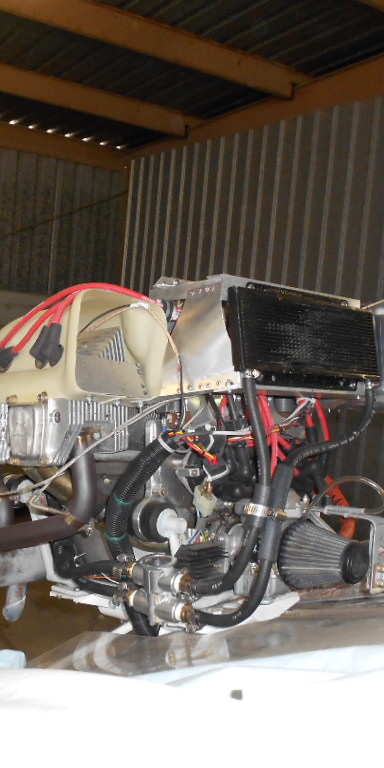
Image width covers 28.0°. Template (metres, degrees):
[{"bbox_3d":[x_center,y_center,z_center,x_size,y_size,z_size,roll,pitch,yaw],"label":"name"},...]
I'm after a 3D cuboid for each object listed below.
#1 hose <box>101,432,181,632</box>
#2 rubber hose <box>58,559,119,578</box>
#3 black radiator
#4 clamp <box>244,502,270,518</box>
[{"bbox_3d":[-0.064,0.189,0.960,0.075,0.235,0.055,-1,-6,-27],"label":"hose"},{"bbox_3d":[-0.124,0.222,0.925,0.100,0.018,0.018,-18,-12,39],"label":"rubber hose"},{"bbox_3d":[0.159,-0.059,1.070,0.036,0.130,0.335,-9,-7,42],"label":"black radiator"},{"bbox_3d":[0.077,0.150,0.910,0.029,0.015,0.025,11,5,-17],"label":"clamp"}]

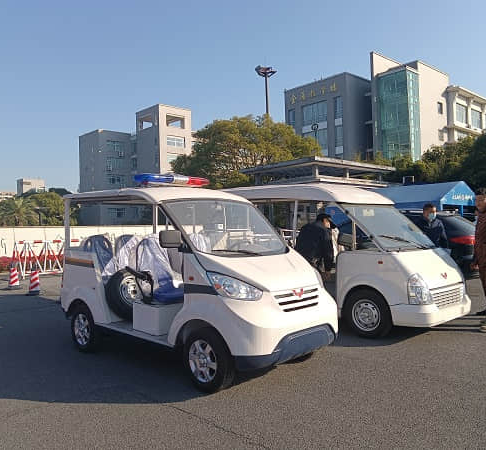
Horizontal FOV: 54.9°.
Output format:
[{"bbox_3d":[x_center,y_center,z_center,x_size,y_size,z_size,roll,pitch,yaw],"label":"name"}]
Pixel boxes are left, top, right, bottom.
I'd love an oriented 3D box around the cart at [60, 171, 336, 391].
[{"bbox_3d":[-0.598,0.424,5.166,3.226,1.995,1.469,-2,-1,44],"label":"cart"}]

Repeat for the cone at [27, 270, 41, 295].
[{"bbox_3d":[-4.848,1.256,10.884,0.350,0.700,0.350,-1,-1,-24],"label":"cone"}]

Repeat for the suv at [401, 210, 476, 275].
[{"bbox_3d":[5.134,0.571,14.686,4.700,1.720,1.870,-2,-1,44],"label":"suv"}]

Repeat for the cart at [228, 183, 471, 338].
[{"bbox_3d":[1.206,0.381,7.096,1.529,2.055,3.960,0,-1,-45],"label":"cart"}]

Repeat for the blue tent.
[{"bbox_3d":[6.347,-0.070,20.114,6.000,3.109,4.284,-2,-1,44],"label":"blue tent"}]

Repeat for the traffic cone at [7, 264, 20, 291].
[{"bbox_3d":[-6.002,1.303,12.228,0.350,0.700,0.350,-1,-1,-26],"label":"traffic cone"}]

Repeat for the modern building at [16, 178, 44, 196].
[{"bbox_3d":[-88.876,-6.225,196.230,9.000,25.121,9.158,-2,-1,44],"label":"modern building"}]

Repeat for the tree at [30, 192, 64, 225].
[{"bbox_3d":[-14.858,-0.143,35.983,3.300,4.715,3.300,-1,-1,0],"label":"tree"}]

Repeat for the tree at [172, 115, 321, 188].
[{"bbox_3d":[0.317,-3.209,34.965,11.000,10.110,10.500,-1,-1,0],"label":"tree"}]

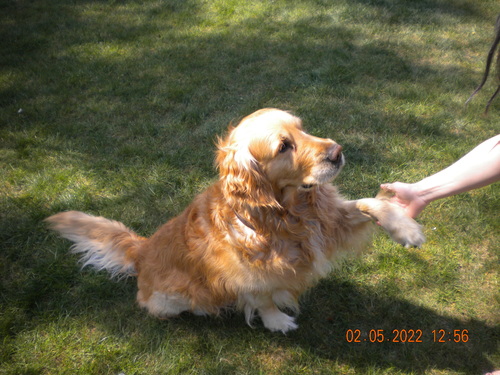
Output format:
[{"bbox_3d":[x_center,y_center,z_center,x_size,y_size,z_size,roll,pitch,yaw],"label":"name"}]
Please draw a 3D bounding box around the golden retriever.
[{"bbox_3d":[-0.100,0.043,1.423,1.070,0.680,0.380,10,39,13],"label":"golden retriever"}]

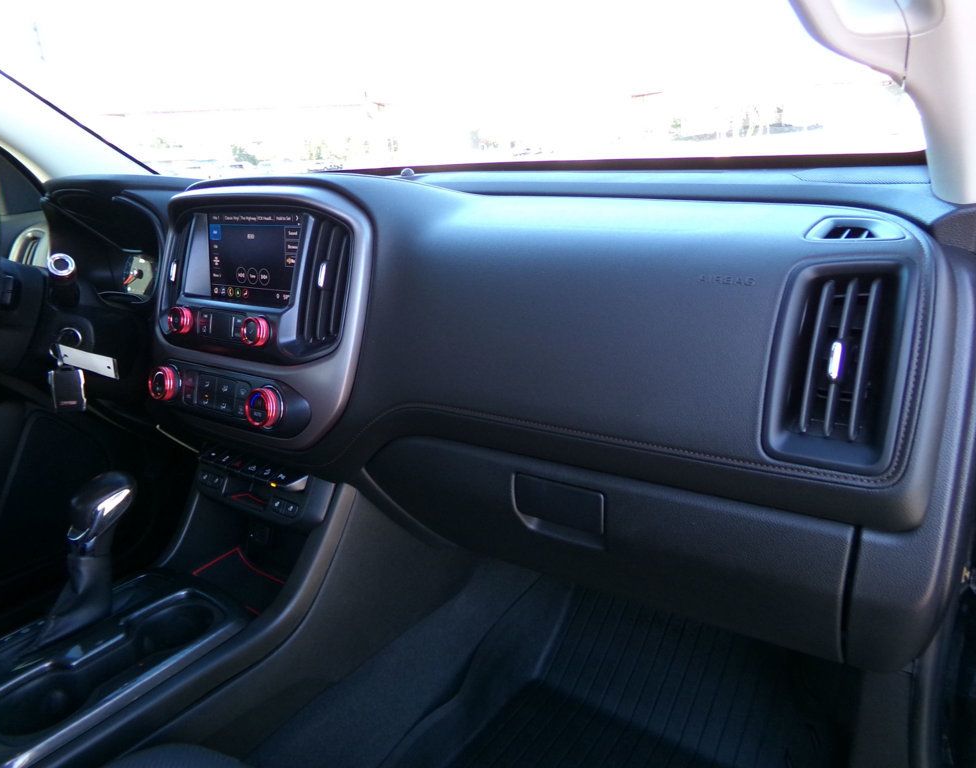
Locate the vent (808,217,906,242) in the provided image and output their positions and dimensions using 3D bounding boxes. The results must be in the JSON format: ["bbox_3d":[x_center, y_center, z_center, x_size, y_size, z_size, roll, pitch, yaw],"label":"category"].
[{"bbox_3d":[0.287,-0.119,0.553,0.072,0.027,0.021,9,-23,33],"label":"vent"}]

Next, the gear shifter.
[{"bbox_3d":[-0.455,0.187,0.790,0.052,0.155,0.110,9,8,33],"label":"gear shifter"}]

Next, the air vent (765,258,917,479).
[{"bbox_3d":[0.274,-0.015,0.557,0.092,0.160,0.045,11,6,37],"label":"air vent"}]

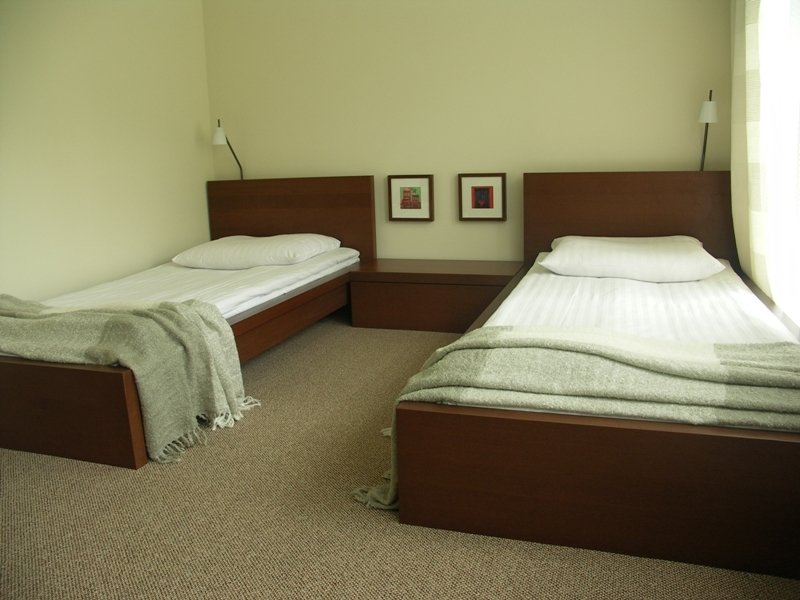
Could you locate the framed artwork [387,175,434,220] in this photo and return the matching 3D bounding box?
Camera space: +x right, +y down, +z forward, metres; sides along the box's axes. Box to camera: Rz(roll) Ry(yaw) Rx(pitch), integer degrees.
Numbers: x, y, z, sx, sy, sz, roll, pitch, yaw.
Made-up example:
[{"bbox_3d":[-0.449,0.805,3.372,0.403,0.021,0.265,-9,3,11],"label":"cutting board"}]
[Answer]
[{"bbox_3d":[0.067,-0.558,3.555,0.252,0.250,0.034,2,13,18],"label":"framed artwork"}]

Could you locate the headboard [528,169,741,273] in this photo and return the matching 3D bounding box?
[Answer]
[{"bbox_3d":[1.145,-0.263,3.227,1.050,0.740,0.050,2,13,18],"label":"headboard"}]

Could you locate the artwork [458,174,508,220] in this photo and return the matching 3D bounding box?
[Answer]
[{"bbox_3d":[0.442,-0.544,3.432,0.252,0.250,0.034,2,13,18],"label":"artwork"}]

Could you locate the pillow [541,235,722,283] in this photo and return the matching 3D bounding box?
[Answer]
[{"bbox_3d":[1.026,-0.197,2.902,0.750,0.130,0.500,2,13,18],"label":"pillow"}]

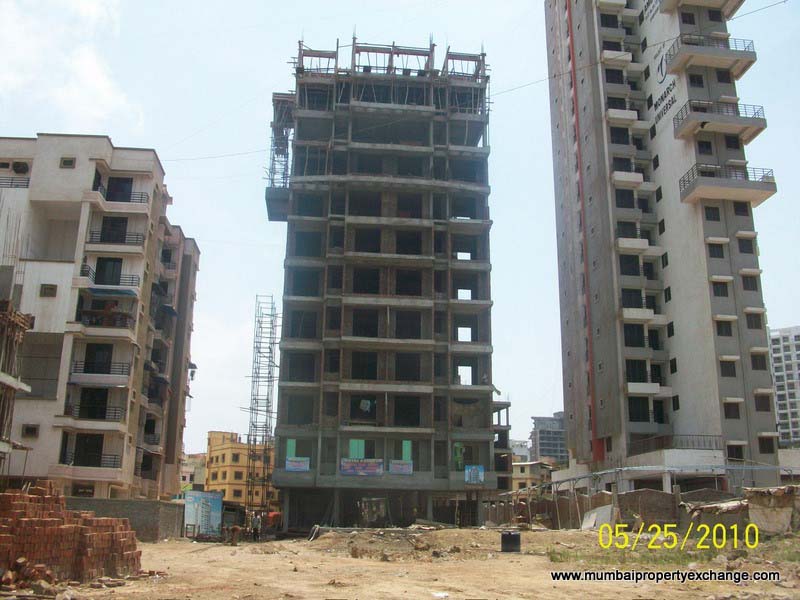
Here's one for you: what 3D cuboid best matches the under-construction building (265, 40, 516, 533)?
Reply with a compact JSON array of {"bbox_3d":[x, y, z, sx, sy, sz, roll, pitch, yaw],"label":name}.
[{"bbox_3d":[-1.782,-0.663,58.350,16.420,36.000,14.000,1,-16,-1],"label":"under-construction building"}]

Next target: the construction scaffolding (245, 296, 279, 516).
[{"bbox_3d":[-9.476,7.627,51.041,1.300,15.650,3.100,1,-16,-1],"label":"construction scaffolding"}]

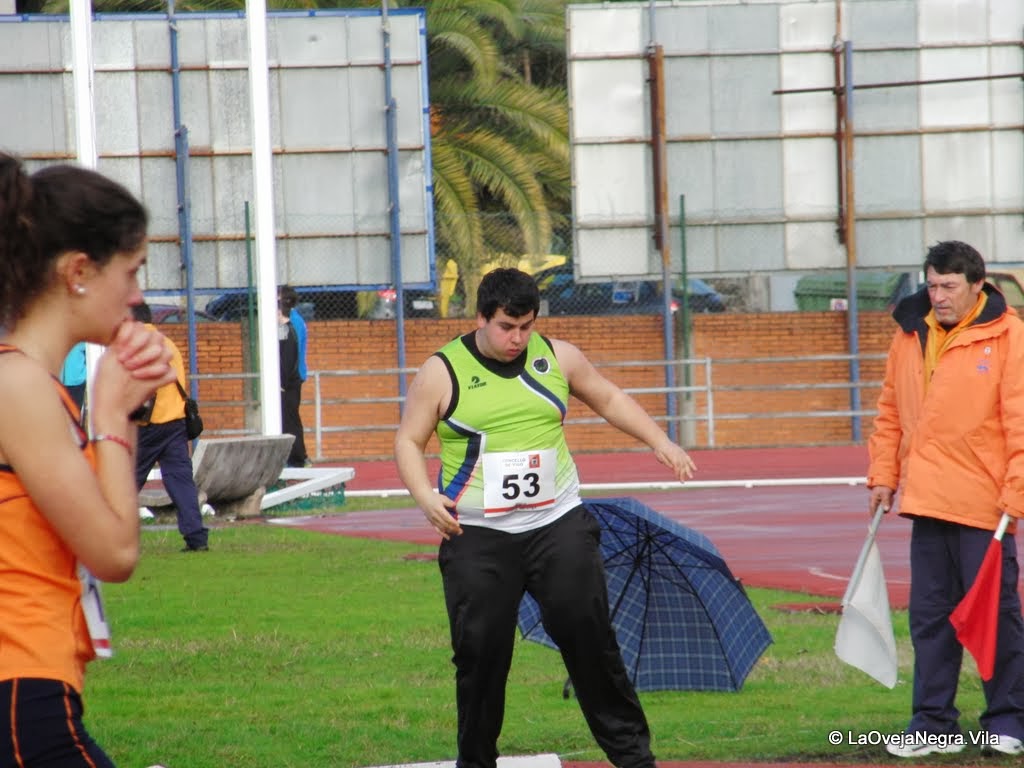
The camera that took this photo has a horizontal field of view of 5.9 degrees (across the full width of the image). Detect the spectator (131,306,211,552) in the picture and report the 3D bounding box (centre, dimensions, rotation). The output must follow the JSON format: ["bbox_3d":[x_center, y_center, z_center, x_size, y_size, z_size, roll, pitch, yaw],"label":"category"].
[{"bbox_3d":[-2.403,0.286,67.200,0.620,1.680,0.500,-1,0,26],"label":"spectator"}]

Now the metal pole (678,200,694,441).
[{"bbox_3d":[1.845,-0.671,105.700,0.055,2.660,0.055,-2,0,0],"label":"metal pole"}]

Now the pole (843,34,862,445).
[{"bbox_3d":[3.598,-1.509,105.500,0.095,4.230,0.095,-2,0,0],"label":"pole"}]

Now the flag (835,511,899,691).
[{"bbox_3d":[1.174,0.704,33.100,0.205,0.610,0.150,-2,0,6],"label":"flag"}]

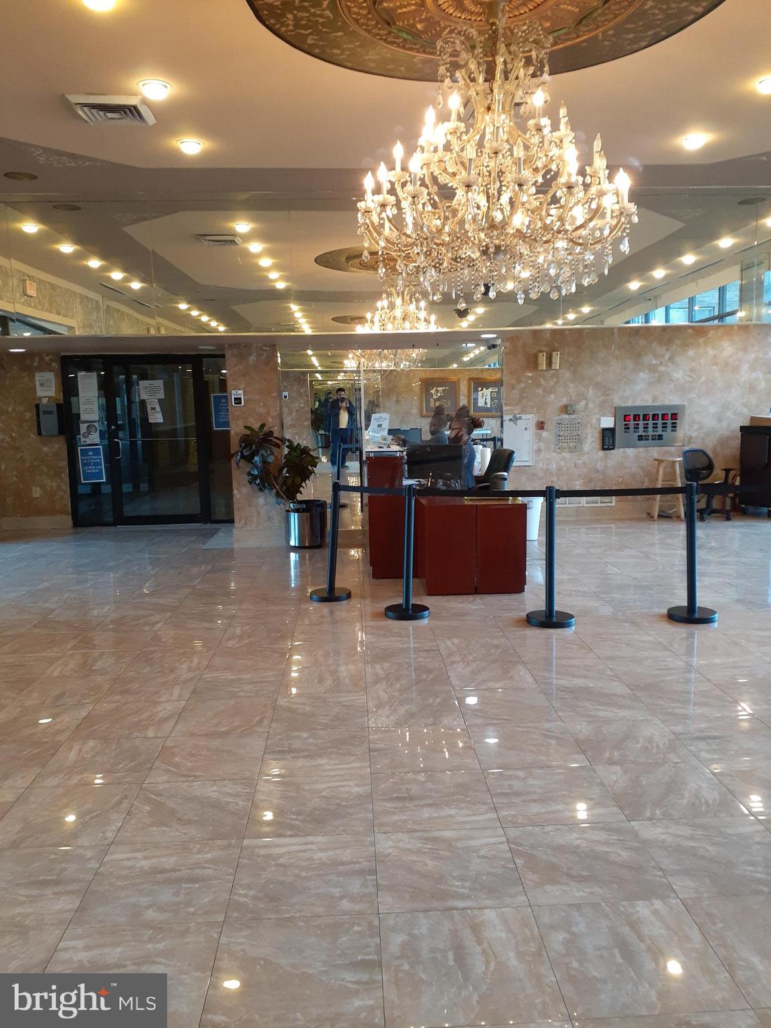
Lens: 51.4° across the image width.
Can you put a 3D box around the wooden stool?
[{"bbox_3d":[3.341,-0.298,9.537,0.350,0.720,0.350,-2,8,-2],"label":"wooden stool"}]

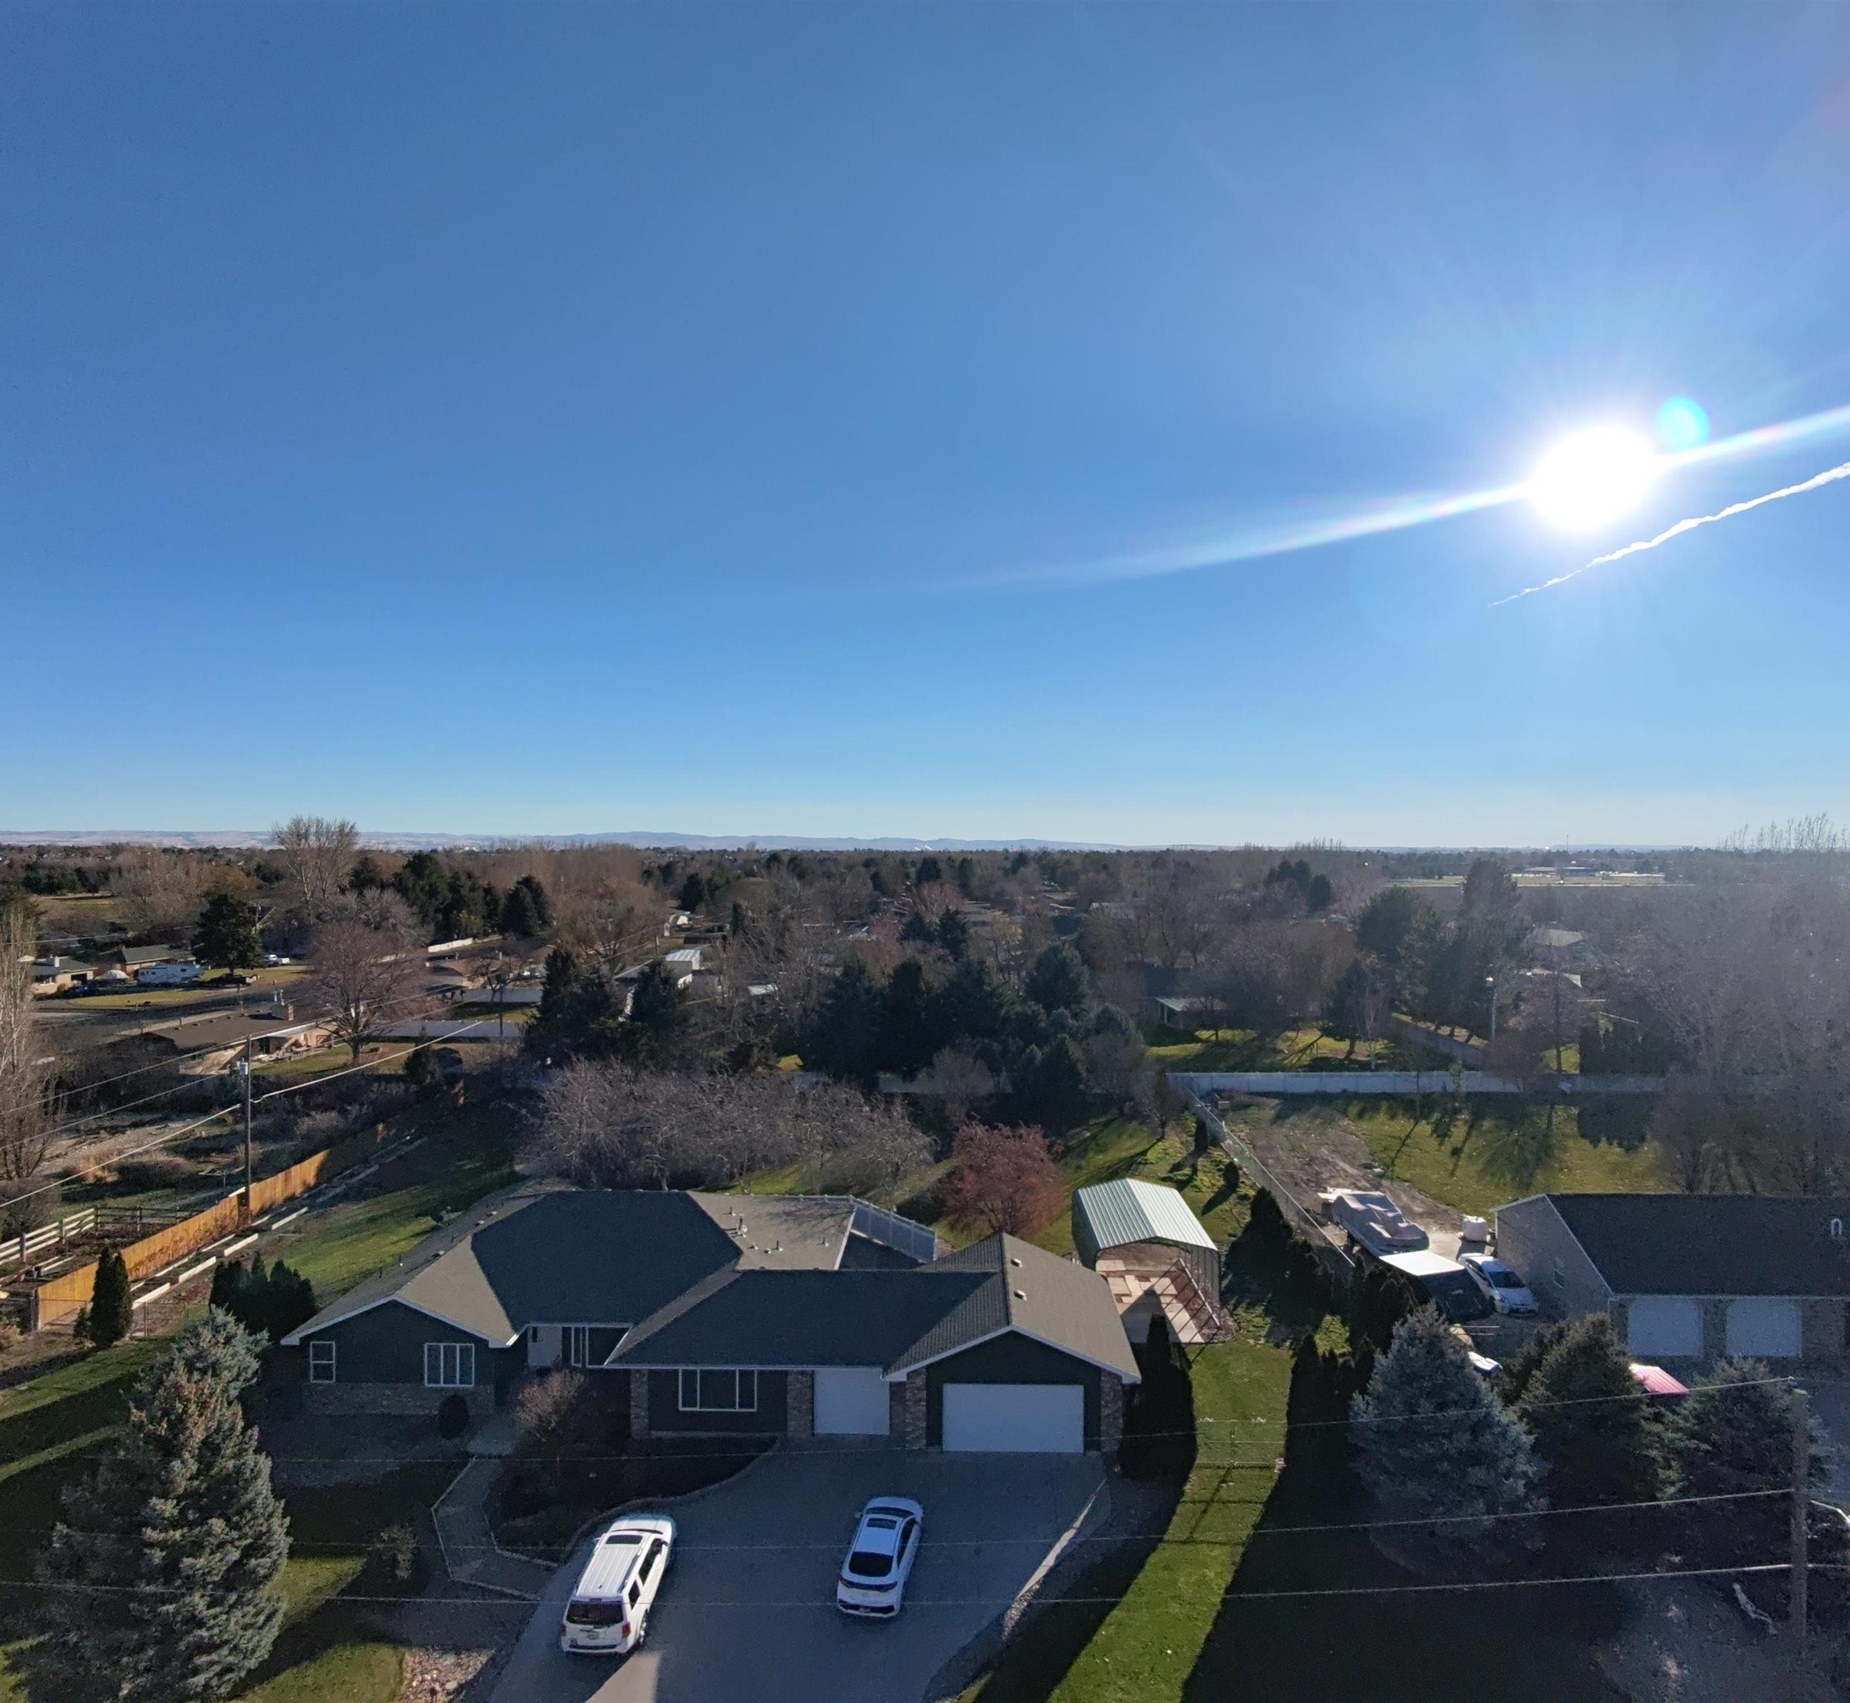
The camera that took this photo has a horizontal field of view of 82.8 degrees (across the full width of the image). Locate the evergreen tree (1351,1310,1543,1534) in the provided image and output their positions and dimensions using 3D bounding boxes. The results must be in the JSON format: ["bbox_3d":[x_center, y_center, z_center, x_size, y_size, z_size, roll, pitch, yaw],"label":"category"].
[{"bbox_3d":[17.224,18.104,34.600,5.900,5.900,5.900,0,0,0],"label":"evergreen tree"}]

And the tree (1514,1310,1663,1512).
[{"bbox_3d":[22.140,18.310,35.000,4.270,5.790,4.270,0,0,0],"label":"tree"}]

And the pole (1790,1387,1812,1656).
[{"bbox_3d":[23.480,17.932,28.176,0.311,7.239,0.311,0,0,0],"label":"pole"}]

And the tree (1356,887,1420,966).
[{"bbox_3d":[66.176,12.966,150.000,8.900,15.200,8.900,0,0,0],"label":"tree"}]

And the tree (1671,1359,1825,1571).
[{"bbox_3d":[25.900,18.792,33.129,4.147,5.496,4.147,0,0,0],"label":"tree"}]

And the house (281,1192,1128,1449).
[{"bbox_3d":[-7.953,18.110,44.910,31.200,5.800,16.800,0,0,2],"label":"house"}]

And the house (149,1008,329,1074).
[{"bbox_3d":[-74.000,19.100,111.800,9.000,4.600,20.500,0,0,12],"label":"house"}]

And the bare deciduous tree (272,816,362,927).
[{"bbox_3d":[-139.351,6.186,240.000,18.500,28.000,18.000,0,0,0],"label":"bare deciduous tree"}]

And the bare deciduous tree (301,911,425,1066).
[{"bbox_3d":[-54.569,13.369,102.000,11.200,14.800,11.000,0,0,0],"label":"bare deciduous tree"}]

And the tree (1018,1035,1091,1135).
[{"bbox_3d":[9.901,17.842,80.790,5.693,7.006,5.693,0,0,0],"label":"tree"}]

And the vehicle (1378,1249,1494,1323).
[{"bbox_3d":[23.200,19.750,47.800,2.150,1.950,4.600,0,0,-20],"label":"vehicle"}]

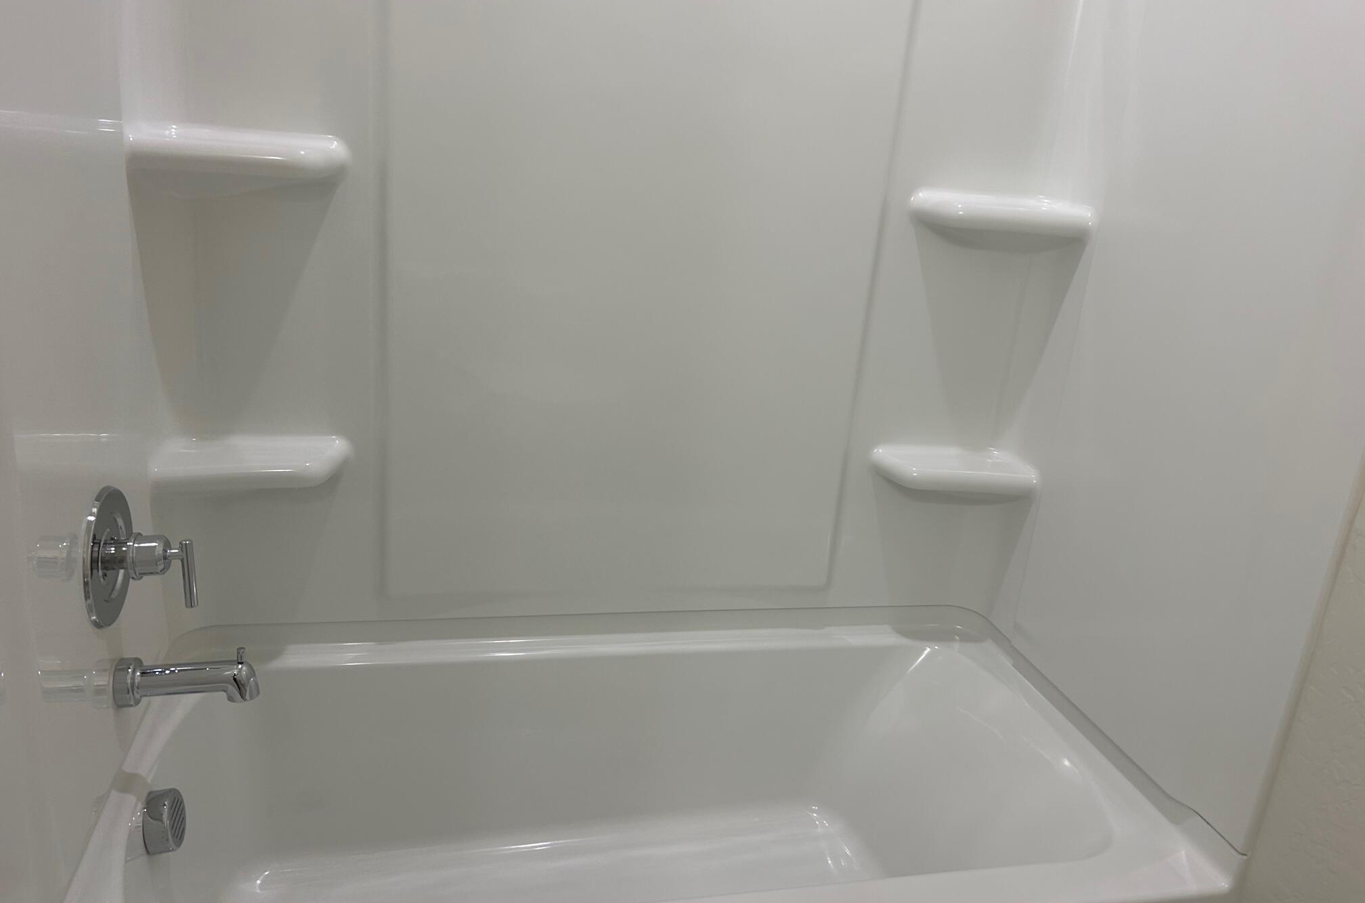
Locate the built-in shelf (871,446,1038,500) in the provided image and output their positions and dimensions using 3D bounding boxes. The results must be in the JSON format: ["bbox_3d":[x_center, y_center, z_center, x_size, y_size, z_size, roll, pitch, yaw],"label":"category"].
[{"bbox_3d":[0.496,0.030,1.851,0.266,0.037,0.159,1,19,-14],"label":"built-in shelf"}]

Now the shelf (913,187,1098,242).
[{"bbox_3d":[0.538,-0.397,1.706,0.266,0.042,0.159,1,19,-14],"label":"shelf"}]

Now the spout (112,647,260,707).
[{"bbox_3d":[-0.667,0.306,1.391,0.174,0.086,0.065,1,19,-14],"label":"spout"}]

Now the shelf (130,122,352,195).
[{"bbox_3d":[-0.605,-0.409,1.410,0.266,0.042,0.159,1,19,-14],"label":"shelf"}]

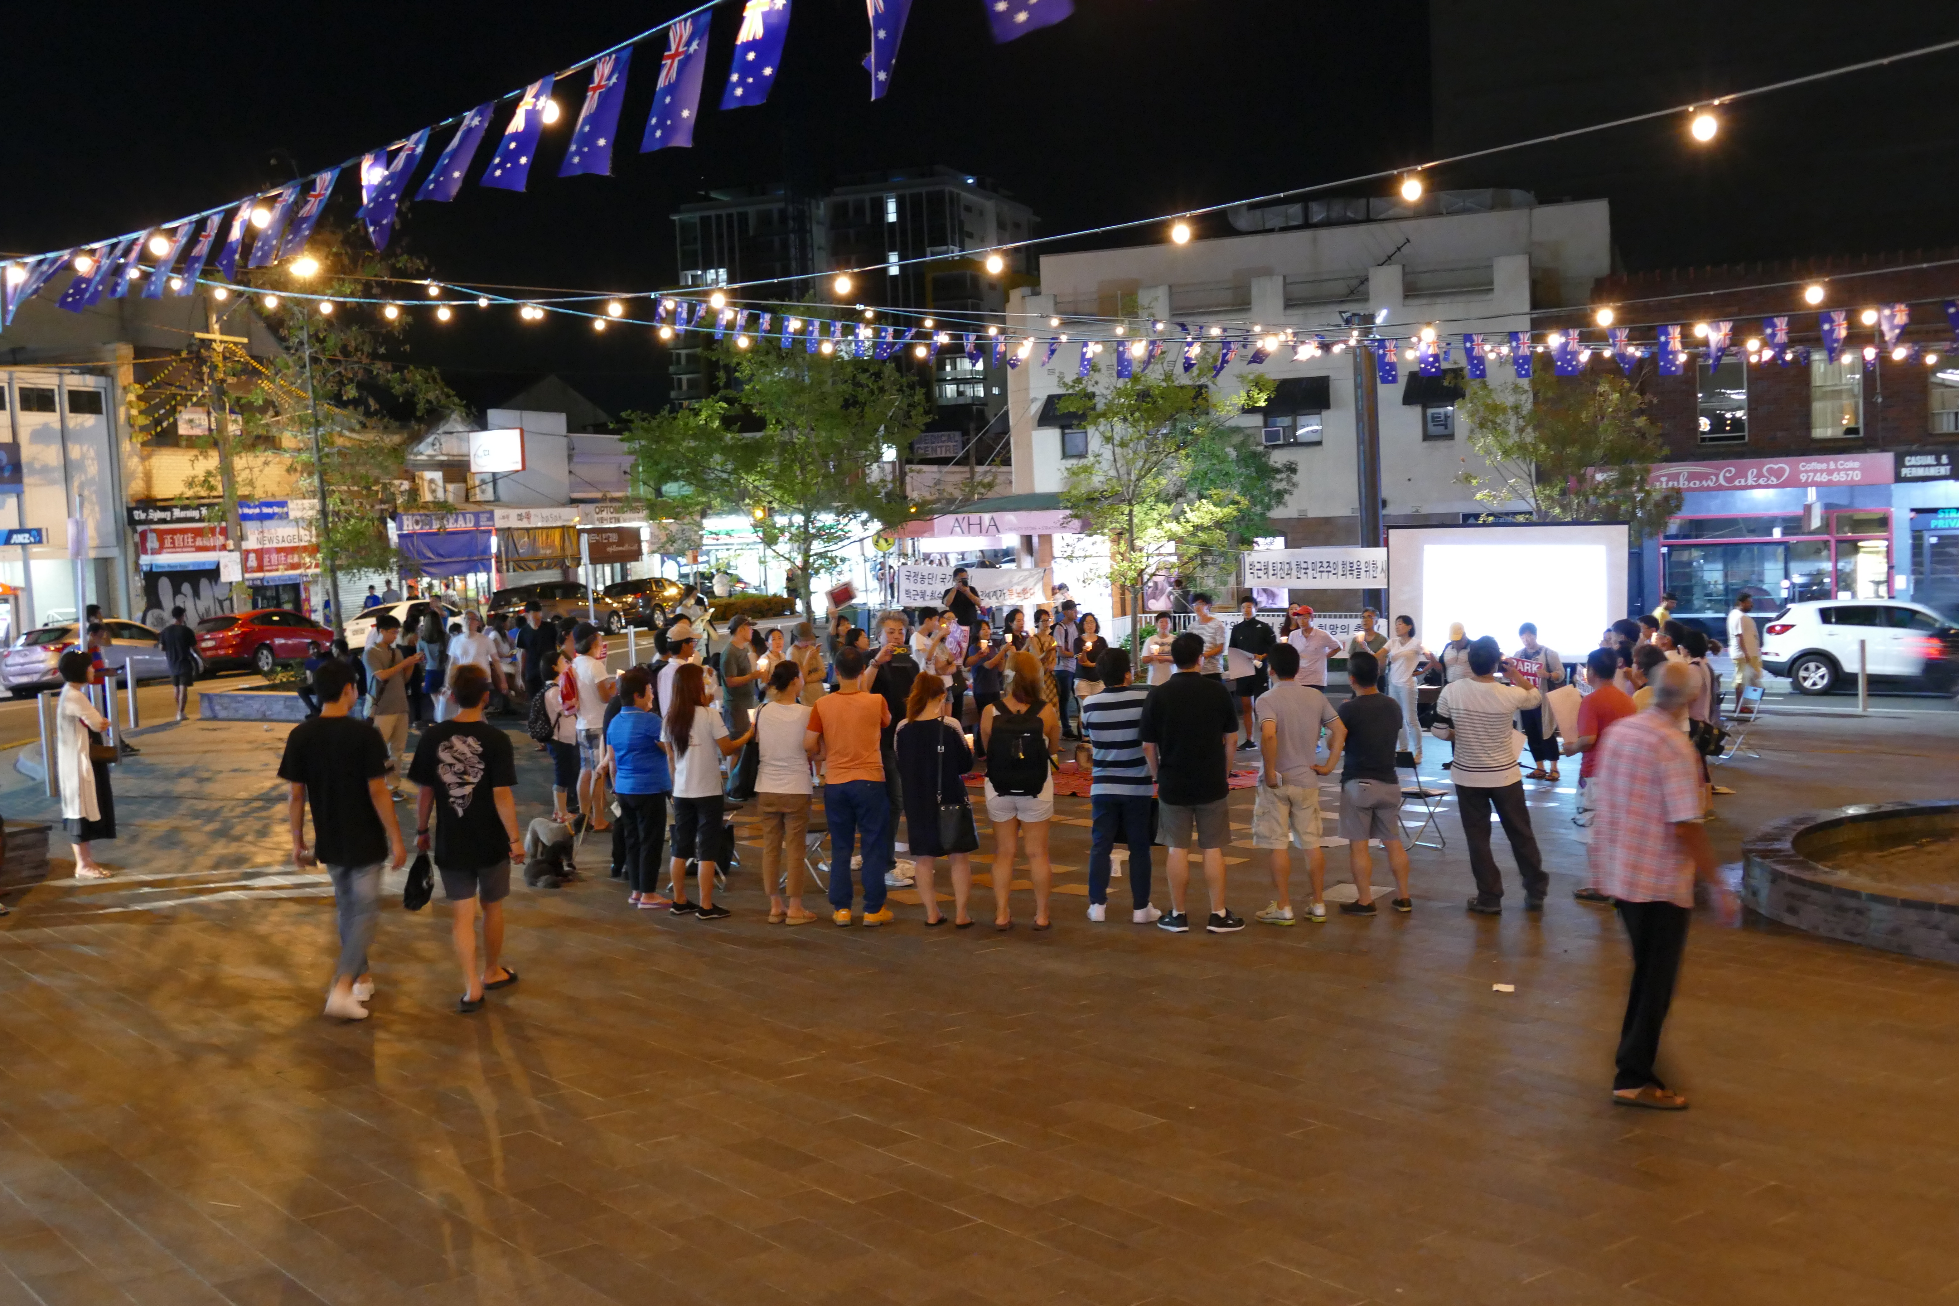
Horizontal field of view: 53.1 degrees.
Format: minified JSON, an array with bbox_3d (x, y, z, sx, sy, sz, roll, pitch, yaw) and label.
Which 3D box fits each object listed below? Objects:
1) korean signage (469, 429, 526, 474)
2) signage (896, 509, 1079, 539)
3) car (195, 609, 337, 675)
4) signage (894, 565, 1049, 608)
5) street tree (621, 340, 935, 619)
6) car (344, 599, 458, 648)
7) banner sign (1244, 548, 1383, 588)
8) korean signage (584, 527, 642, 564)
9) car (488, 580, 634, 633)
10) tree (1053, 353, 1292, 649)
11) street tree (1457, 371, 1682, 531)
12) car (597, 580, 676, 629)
[{"bbox_3d":[-14.913,-6.242,60.500,1.950,1.250,0.250,-1,3,22],"label":"korean signage"},{"bbox_3d":[0.254,-3.302,50.000,4.600,0.630,0.120,-2,3,3],"label":"signage"},{"bbox_3d":[-17.345,-0.319,48.000,1.820,1.470,4.400,-1,3,18],"label":"car"},{"bbox_3d":[-0.093,-1.002,29.800,2.250,0.600,0.050,-2,3,2],"label":"signage"},{"bbox_3d":[-3.236,-2.339,31.500,4.800,5.200,4.600,-2,3,0],"label":"street tree"},{"bbox_3d":[-15.384,-0.684,53.000,1.800,1.460,4.650,-1,3,20],"label":"car"},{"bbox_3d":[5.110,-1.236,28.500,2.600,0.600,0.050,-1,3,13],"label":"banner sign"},{"bbox_3d":[-11.932,-3.496,63.900,0.080,1.150,3.200,-1,3,24],"label":"korean signage"},{"bbox_3d":[-12.700,-1.268,59.000,1.830,1.620,4.800,-1,3,23],"label":"car"},{"bbox_3d":[2.844,-2.063,29.000,3.400,4.700,3.300,-2,3,0],"label":"tree"},{"bbox_3d":[8.412,-1.860,28.000,3.100,4.400,3.100,-2,3,0],"label":"street tree"},{"bbox_3d":[-10.294,-1.596,63.800,1.870,1.660,4.650,-1,3,25],"label":"car"}]

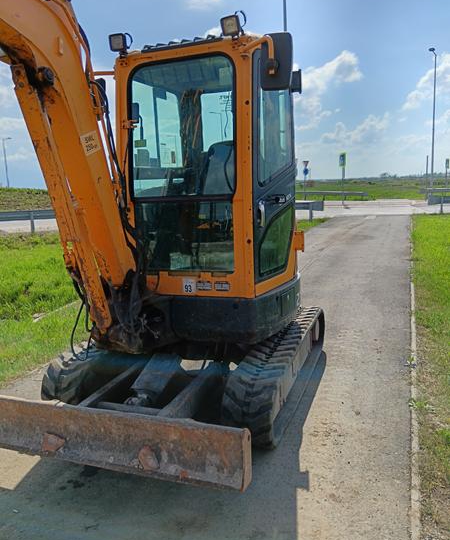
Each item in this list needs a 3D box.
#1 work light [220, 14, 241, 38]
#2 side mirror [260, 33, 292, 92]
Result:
[{"bbox_3d":[0.035,-1.432,2.752,0.110,0.120,0.080,1,28,21],"label":"work light"},{"bbox_3d":[0.295,-1.190,2.684,0.165,0.300,0.075,-1,10,7],"label":"side mirror"}]

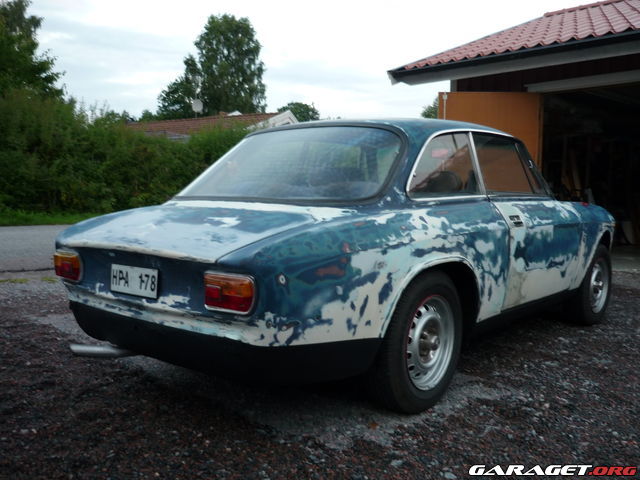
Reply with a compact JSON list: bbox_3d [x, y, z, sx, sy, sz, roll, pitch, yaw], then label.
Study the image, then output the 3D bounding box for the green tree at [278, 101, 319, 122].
[{"bbox_3d":[-1.950,-7.500,55.000,4.500,10.100,4.500,0,4,0],"label":"green tree"}]

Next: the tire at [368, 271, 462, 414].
[{"bbox_3d":[0.394,0.408,2.510,0.180,0.590,0.590,3,5,39],"label":"tire"}]

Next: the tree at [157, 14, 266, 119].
[{"bbox_3d":[-8.700,-10.100,49.000,8.800,16.000,8.000,0,4,0],"label":"tree"}]

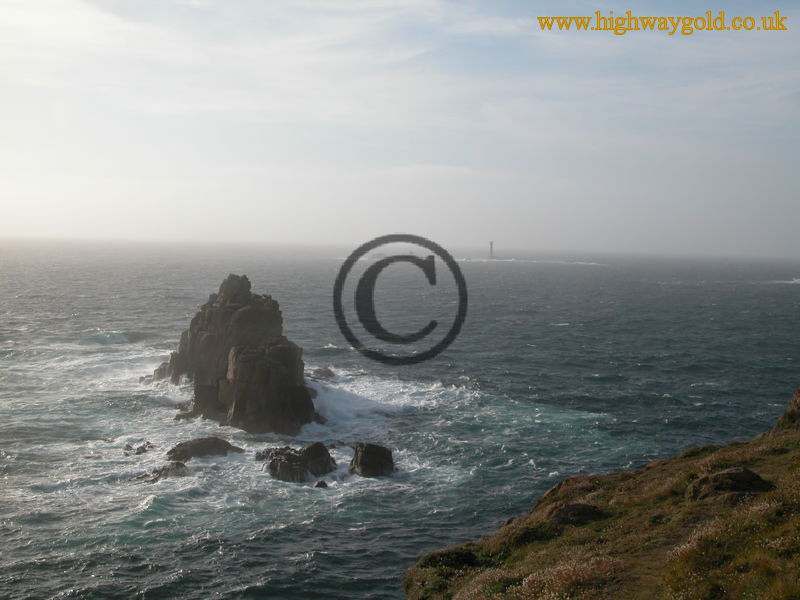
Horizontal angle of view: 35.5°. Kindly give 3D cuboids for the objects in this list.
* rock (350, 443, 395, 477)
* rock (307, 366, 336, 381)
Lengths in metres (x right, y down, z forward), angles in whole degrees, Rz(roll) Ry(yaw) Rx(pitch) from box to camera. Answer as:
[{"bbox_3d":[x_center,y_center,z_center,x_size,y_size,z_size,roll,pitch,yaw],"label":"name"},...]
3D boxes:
[{"bbox_3d":[-4.678,25.523,202.818,7.000,4.700,6.500,1,3,-8],"label":"rock"},{"bbox_3d":[-21.022,19.414,332.396,8.000,3.300,6.000,1,3,-5],"label":"rock"}]

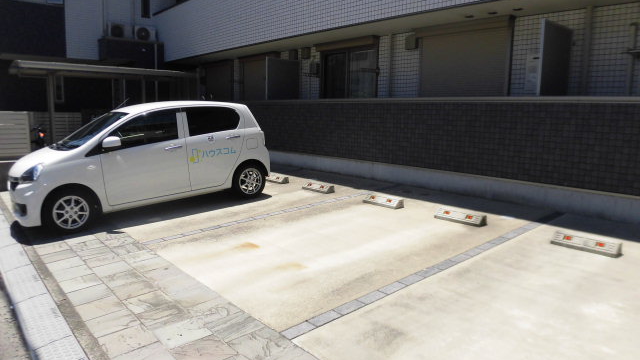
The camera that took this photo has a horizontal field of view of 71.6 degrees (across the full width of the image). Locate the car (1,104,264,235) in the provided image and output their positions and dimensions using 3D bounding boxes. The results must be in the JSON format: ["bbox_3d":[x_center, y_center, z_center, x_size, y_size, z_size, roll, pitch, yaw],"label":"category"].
[{"bbox_3d":[-2.430,-0.352,6.270,3.400,1.490,1.480,-10,14,-40],"label":"car"}]

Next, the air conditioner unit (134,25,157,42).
[{"bbox_3d":[-5.373,-4.511,13.662,0.680,0.510,0.270,-8,12,-41],"label":"air conditioner unit"}]

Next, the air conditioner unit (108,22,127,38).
[{"bbox_3d":[-5.961,-4.430,13.147,0.660,0.500,0.270,-8,12,-41],"label":"air conditioner unit"}]

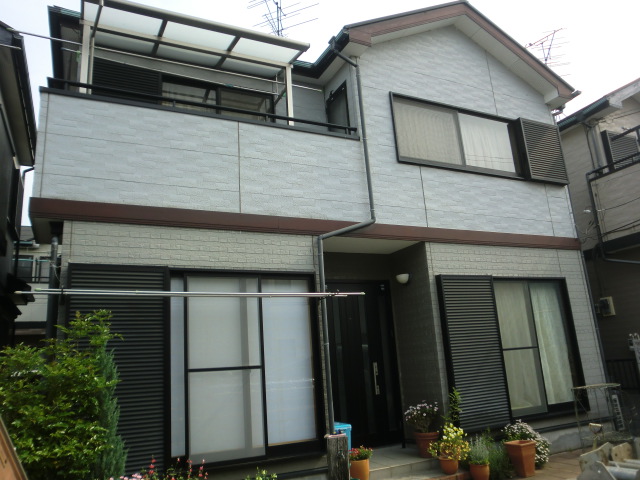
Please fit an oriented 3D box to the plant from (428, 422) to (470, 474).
[{"bbox_3d":[1.537,2.479,5.743,0.470,0.560,0.420,-6,-14,12],"label":"plant"}]

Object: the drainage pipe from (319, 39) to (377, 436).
[{"bbox_3d":[0.398,-0.123,6.337,0.880,5.800,0.170,3,-15,-25],"label":"drainage pipe"}]

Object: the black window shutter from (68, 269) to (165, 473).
[{"bbox_3d":[-1.969,1.277,4.674,0.923,2.066,0.120,3,-15,-27],"label":"black window shutter"}]

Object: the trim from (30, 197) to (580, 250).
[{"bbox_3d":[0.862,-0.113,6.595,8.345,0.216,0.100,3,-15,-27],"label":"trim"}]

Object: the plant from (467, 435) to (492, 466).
[{"bbox_3d":[1.883,2.506,5.728,0.270,0.310,0.260,-7,-14,15],"label":"plant"}]

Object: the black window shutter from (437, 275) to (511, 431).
[{"bbox_3d":[2.179,1.540,6.802,0.963,2.066,0.120,3,-15,-27],"label":"black window shutter"}]

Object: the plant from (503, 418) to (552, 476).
[{"bbox_3d":[2.651,2.652,6.176,0.570,0.640,0.480,-9,-15,20],"label":"plant"}]

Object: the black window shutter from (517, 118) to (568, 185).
[{"bbox_3d":[3.966,-1.549,8.559,1.013,1.123,0.125,3,-15,-27],"label":"black window shutter"}]

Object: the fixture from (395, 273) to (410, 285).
[{"bbox_3d":[1.234,0.597,7.280,0.130,0.140,0.241,3,-15,-27],"label":"fixture"}]

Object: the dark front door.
[{"bbox_3d":[0.623,1.791,7.048,1.200,2.400,0.110,3,-15,-25],"label":"dark front door"}]

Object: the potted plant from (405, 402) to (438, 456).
[{"bbox_3d":[1.361,2.525,6.440,0.431,0.712,0.421,3,-15,-27],"label":"potted plant"}]

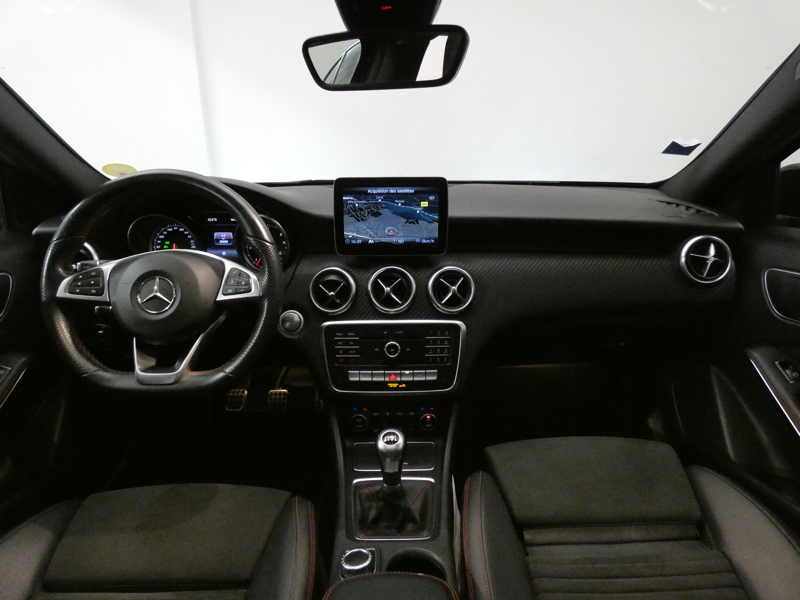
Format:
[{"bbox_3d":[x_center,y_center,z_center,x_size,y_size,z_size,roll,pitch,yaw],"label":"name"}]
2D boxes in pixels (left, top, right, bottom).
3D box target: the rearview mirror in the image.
[{"bbox_3d":[-0.020,-0.337,0.653,0.243,0.073,0.038,5,22,17],"label":"rearview mirror"}]

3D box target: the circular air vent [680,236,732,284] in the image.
[{"bbox_3d":[0.552,-0.071,0.830,0.086,0.086,0.035,2,-1,6],"label":"circular air vent"}]

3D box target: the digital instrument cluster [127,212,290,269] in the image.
[{"bbox_3d":[-0.385,-0.118,0.932,0.325,0.118,0.050,0,2,0],"label":"digital instrument cluster"}]

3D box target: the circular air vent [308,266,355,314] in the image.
[{"bbox_3d":[-0.126,-0.018,0.868,0.086,0.086,0.035,0,-2,0],"label":"circular air vent"}]

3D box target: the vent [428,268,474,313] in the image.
[{"bbox_3d":[0.097,-0.018,0.868,0.086,0.086,0.035,0,-2,0],"label":"vent"}]

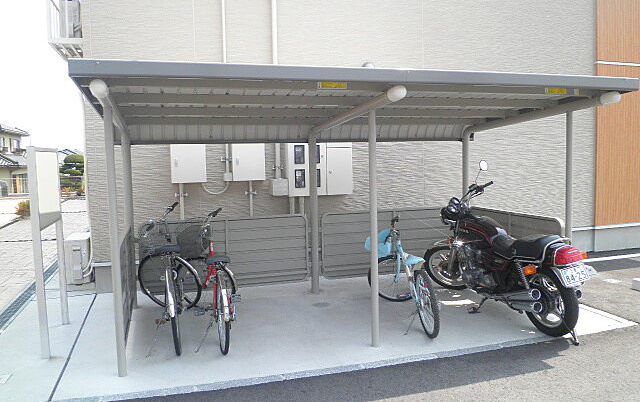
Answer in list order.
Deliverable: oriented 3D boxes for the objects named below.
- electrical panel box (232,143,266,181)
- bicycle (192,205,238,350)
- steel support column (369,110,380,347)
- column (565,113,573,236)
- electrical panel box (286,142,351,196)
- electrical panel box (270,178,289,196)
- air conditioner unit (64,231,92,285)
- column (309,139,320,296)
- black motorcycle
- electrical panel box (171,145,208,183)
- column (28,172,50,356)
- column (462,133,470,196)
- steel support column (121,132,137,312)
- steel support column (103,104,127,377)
[{"bbox_3d":[-0.895,-0.487,5.960,0.406,0.475,0.170,-3,4,-18],"label":"electrical panel box"},{"bbox_3d":[-0.948,0.612,4.154,0.540,1.040,1.700,-3,6,-17],"label":"bicycle"},{"bbox_3d":[0.460,0.239,4.089,0.062,2.015,0.062,-3,4,-18],"label":"steel support column"},{"bbox_3d":[2.312,0.175,4.450,0.060,1.953,0.060,-3,6,-17],"label":"column"},{"bbox_3d":[-0.025,-0.400,5.912,0.839,0.677,0.180,-3,6,-17],"label":"electrical panel box"},{"bbox_3d":[-0.513,-0.172,6.085,0.192,0.213,0.140,-3,4,-18],"label":"electrical panel box"},{"bbox_3d":[-2.909,0.677,5.911,0.290,0.530,0.760,-3,6,-17],"label":"air conditioner unit"},{"bbox_3d":[-0.065,0.147,5.354,0.082,1.782,0.082,-3,6,-17],"label":"column"},{"bbox_3d":[1.707,0.423,4.791,0.830,1.380,2.140,-3,6,-17],"label":"black motorcycle"},{"bbox_3d":[-1.577,-0.457,5.741,0.410,0.481,0.170,-3,4,-18],"label":"electrical panel box"},{"bbox_3d":[-2.059,0.401,3.518,0.060,1.545,0.060,-3,6,-17],"label":"column"},{"bbox_3d":[1.931,0.069,6.353,0.081,1.988,0.081,-3,4,-18],"label":"column"},{"bbox_3d":[-2.002,0.206,5.089,0.082,1.851,0.082,-3,4,-18],"label":"steel support column"},{"bbox_3d":[-1.383,0.281,3.238,0.062,1.848,0.062,-3,6,-17],"label":"steel support column"}]

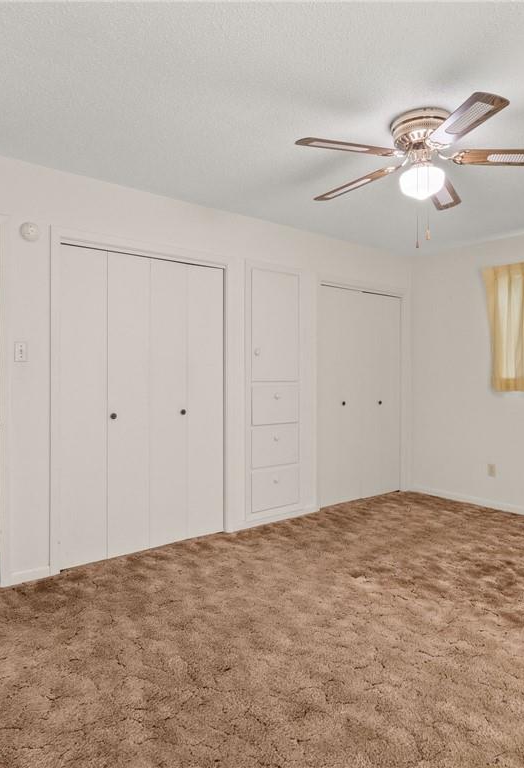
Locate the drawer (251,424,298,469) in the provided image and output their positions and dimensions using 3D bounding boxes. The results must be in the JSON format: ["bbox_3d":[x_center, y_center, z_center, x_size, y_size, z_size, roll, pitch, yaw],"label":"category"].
[{"bbox_3d":[0.004,0.504,4.087,0.505,0.347,0.400,-1,1,-38],"label":"drawer"}]

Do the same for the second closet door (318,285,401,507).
[{"bbox_3d":[0.996,0.114,4.638,1.210,2.010,0.050,-1,1,-38],"label":"second closet door"}]

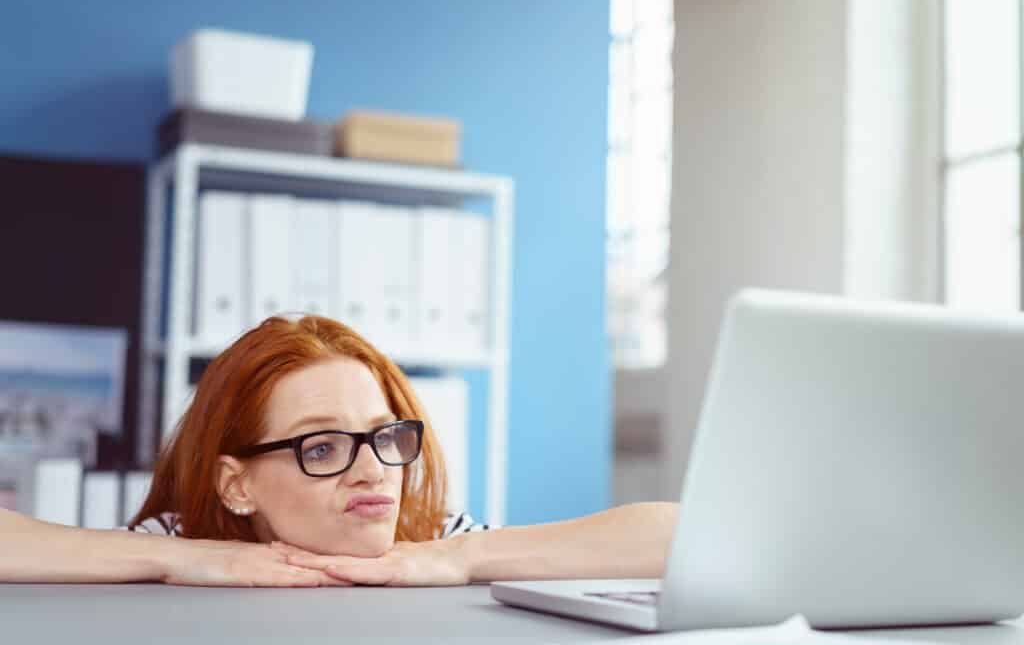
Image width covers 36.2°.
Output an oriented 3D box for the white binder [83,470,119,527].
[{"bbox_3d":[-0.901,0.467,3.309,0.073,0.305,0.275,3,-5,-25],"label":"white binder"}]

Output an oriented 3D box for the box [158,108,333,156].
[{"bbox_3d":[-0.590,-0.396,3.441,0.324,0.088,0.229,3,-5,-25],"label":"box"}]

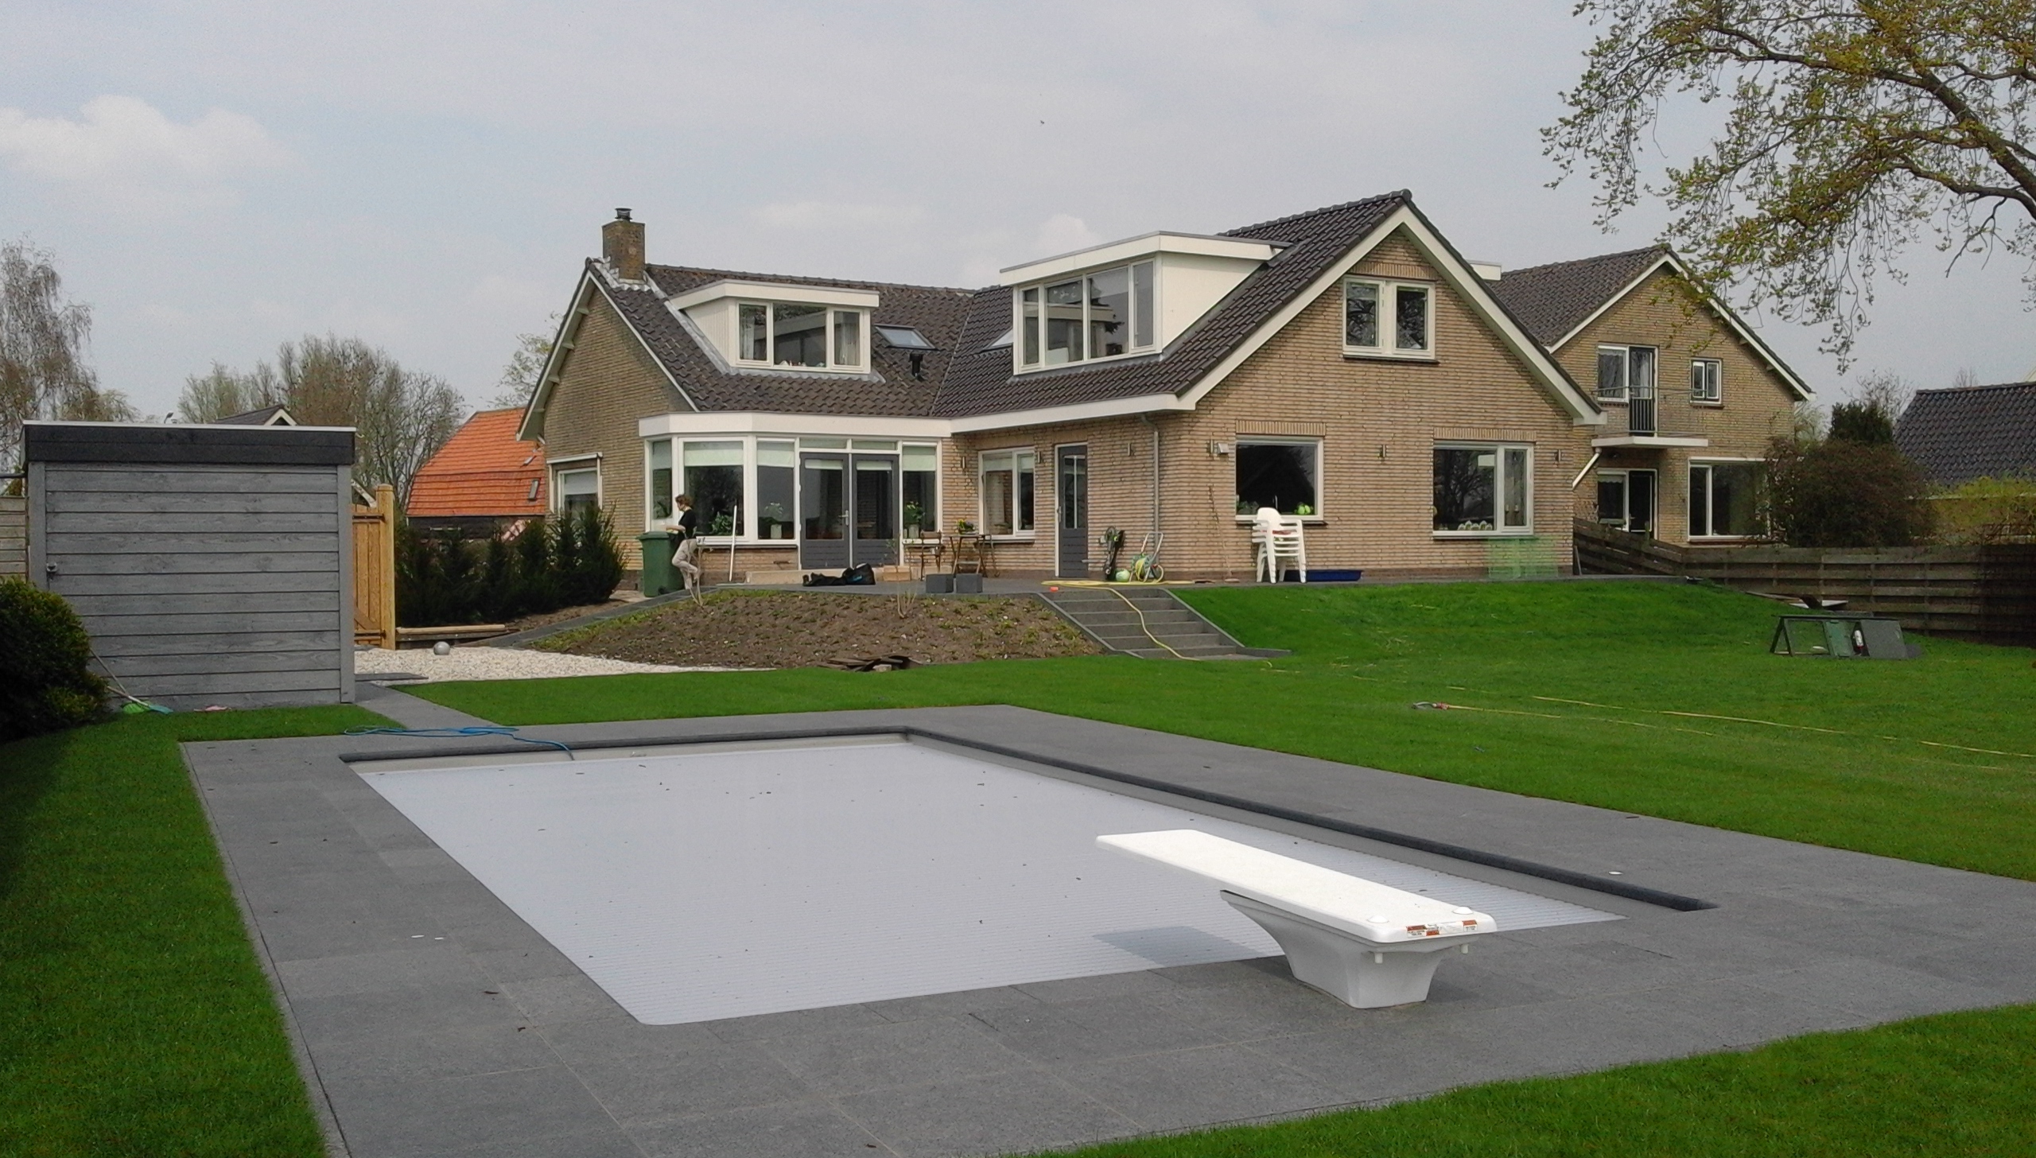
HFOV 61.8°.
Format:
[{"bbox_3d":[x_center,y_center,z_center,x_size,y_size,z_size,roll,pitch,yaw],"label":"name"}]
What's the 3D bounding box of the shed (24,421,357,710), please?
[{"bbox_3d":[-7.500,-0.120,15.600,2.530,2.420,2.700,-1,1,-24],"label":"shed"}]

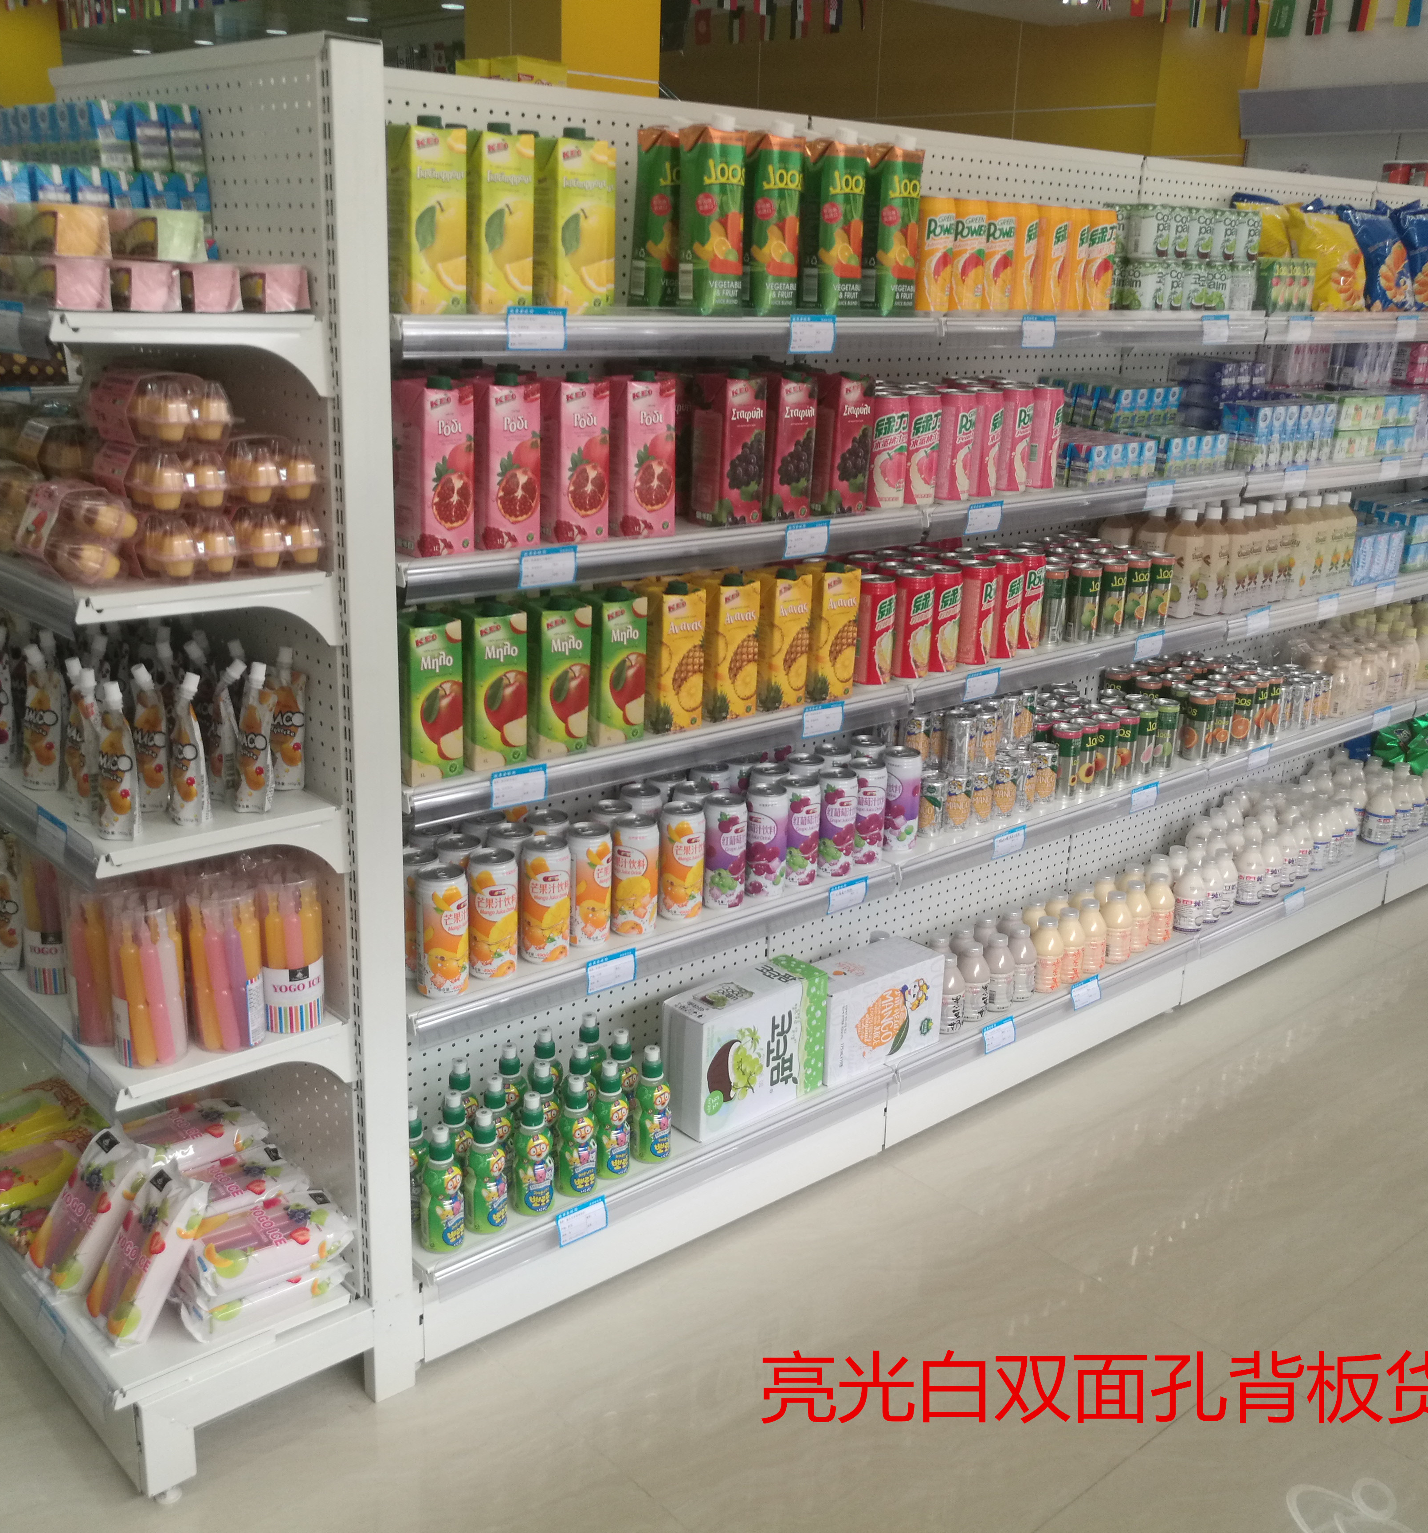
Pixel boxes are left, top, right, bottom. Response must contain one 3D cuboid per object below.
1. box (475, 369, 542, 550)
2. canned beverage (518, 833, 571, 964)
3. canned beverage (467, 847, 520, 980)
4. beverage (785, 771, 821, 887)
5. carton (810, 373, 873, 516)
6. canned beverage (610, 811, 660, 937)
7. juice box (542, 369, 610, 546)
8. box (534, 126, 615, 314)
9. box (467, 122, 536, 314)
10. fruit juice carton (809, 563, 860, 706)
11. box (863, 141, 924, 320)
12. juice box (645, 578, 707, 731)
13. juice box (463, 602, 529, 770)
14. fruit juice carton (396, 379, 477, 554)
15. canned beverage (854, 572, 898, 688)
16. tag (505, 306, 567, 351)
[{"bbox_3d":[-0.271,-0.387,2.003,0.072,0.213,0.073,-12,22,-37],"label":"box"},{"bbox_3d":[-0.232,0.184,2.201,0.067,0.166,0.067,2,17,-1],"label":"canned beverage"},{"bbox_3d":[-0.293,0.197,2.125,0.066,0.168,0.066,2,18,-1],"label":"canned beverage"},{"bbox_3d":[0.131,0.101,2.474,0.066,0.168,0.066,2,18,-1],"label":"beverage"},{"bbox_3d":[0.175,-0.471,2.304,0.073,0.208,0.073,-13,23,-39],"label":"carton"},{"bbox_3d":[-0.113,0.157,2.301,0.067,0.166,0.067,2,17,-1],"label":"canned beverage"},{"bbox_3d":[-0.185,-0.397,2.035,0.074,0.210,0.069,-12,22,-38],"label":"juice box"},{"bbox_3d":[-0.183,-0.672,1.974,0.072,0.214,0.073,-12,22,-37],"label":"box"},{"bbox_3d":[-0.260,-0.641,1.870,0.074,0.210,0.069,-13,23,-40],"label":"box"},{"bbox_3d":[0.166,-0.210,2.419,0.074,0.208,0.072,-12,22,-38],"label":"fruit juice carton"},{"bbox_3d":[0.248,-0.769,2.279,0.070,0.243,0.070,-14,24,-40],"label":"box"},{"bbox_3d":[-0.066,-0.160,2.235,0.075,0.212,0.075,-12,23,-38],"label":"juice box"},{"bbox_3d":[-0.290,-0.109,2.048,0.074,0.208,0.072,-11,21,-36],"label":"juice box"},{"bbox_3d":[-0.337,-0.361,1.903,0.073,0.208,0.073,-13,23,-39],"label":"fruit juice carton"},{"bbox_3d":[0.253,-0.214,2.509,0.064,0.168,0.064,2,17,0],"label":"canned beverage"},{"bbox_3d":[-0.208,-0.516,1.882,0.086,0.048,0.006,-13,23,-39],"label":"tag"}]

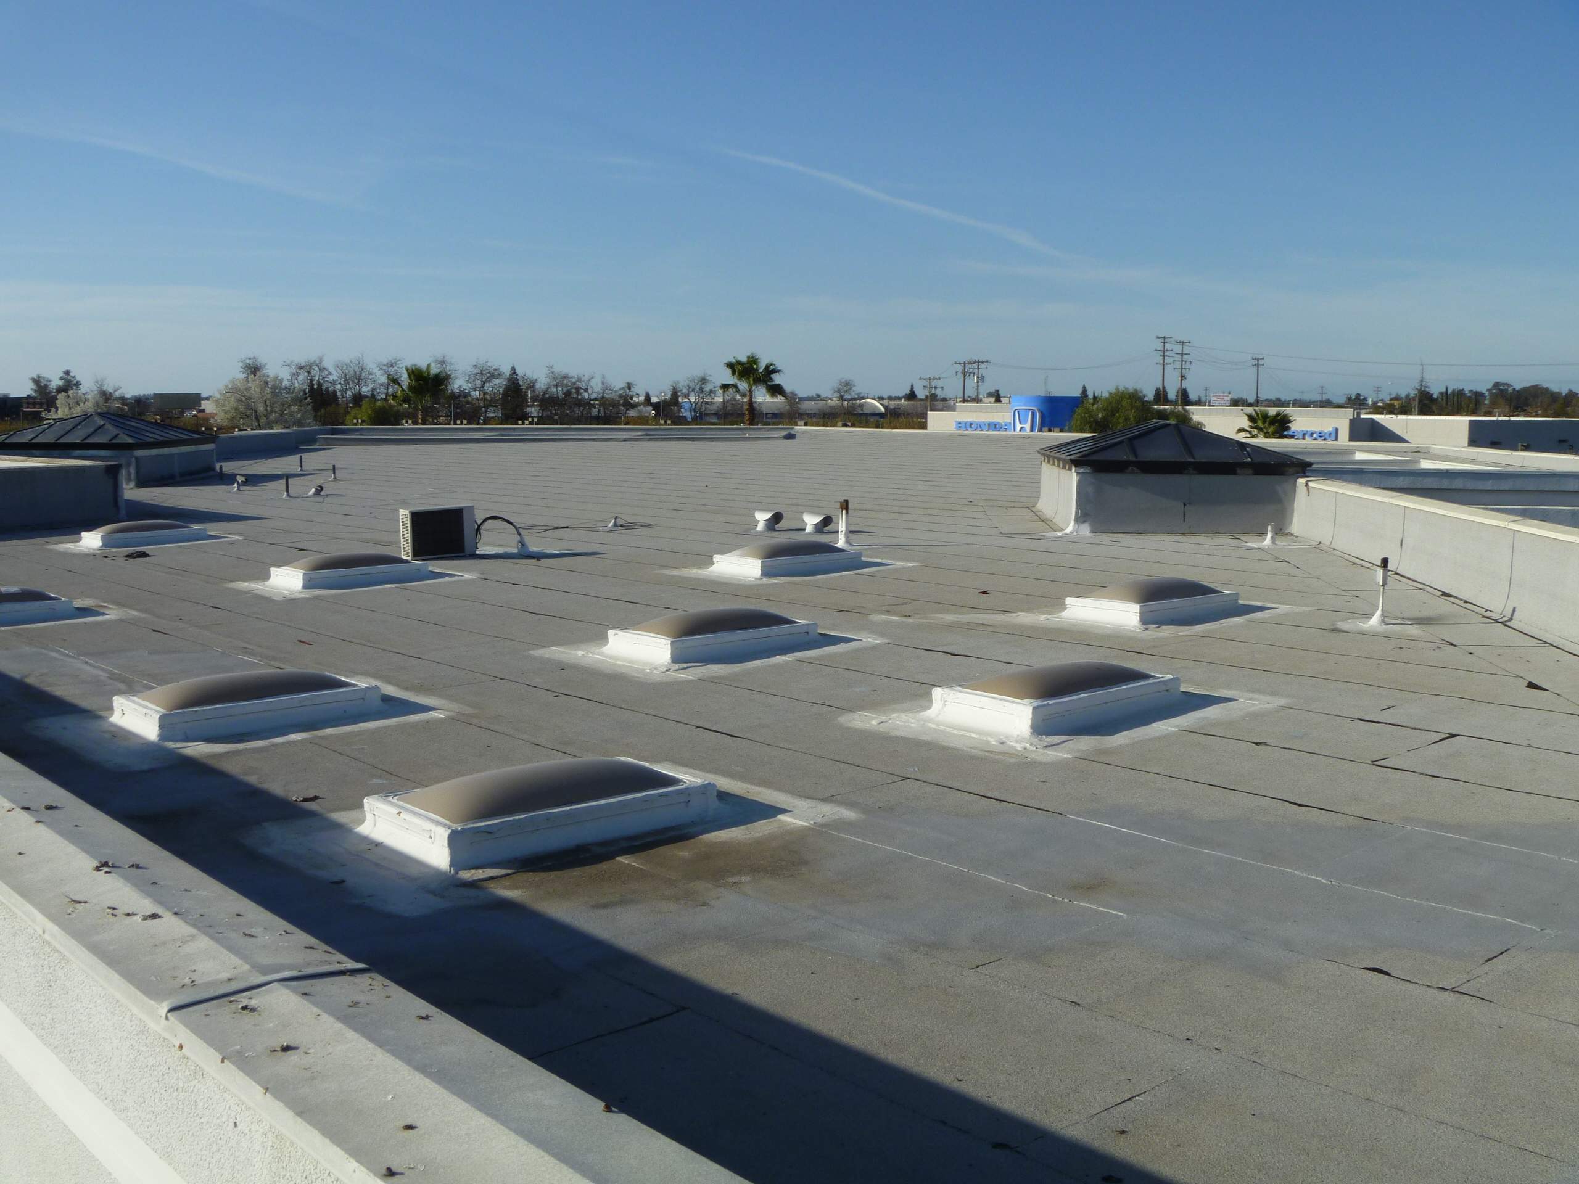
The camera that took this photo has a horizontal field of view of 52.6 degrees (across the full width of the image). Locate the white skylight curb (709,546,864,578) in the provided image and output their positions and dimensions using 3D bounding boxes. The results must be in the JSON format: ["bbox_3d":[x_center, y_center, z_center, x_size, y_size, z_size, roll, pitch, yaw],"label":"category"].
[{"bbox_3d":[-0.006,-0.288,15.549,1.310,0.170,0.740,-6,9,-40],"label":"white skylight curb"}]

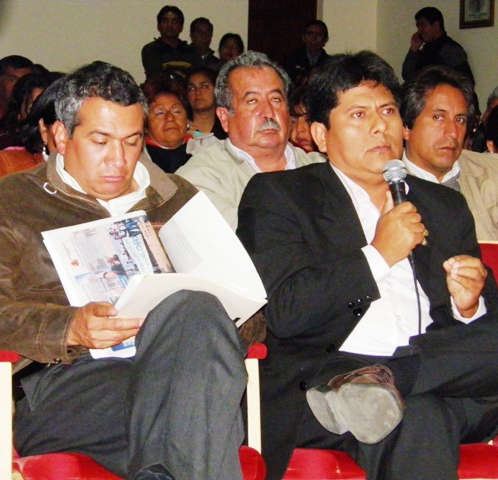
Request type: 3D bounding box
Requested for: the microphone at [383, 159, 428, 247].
[{"bbox_3d":[0.309,-0.087,4.243,0.052,0.168,0.052,-10,-17,0],"label":"microphone"}]

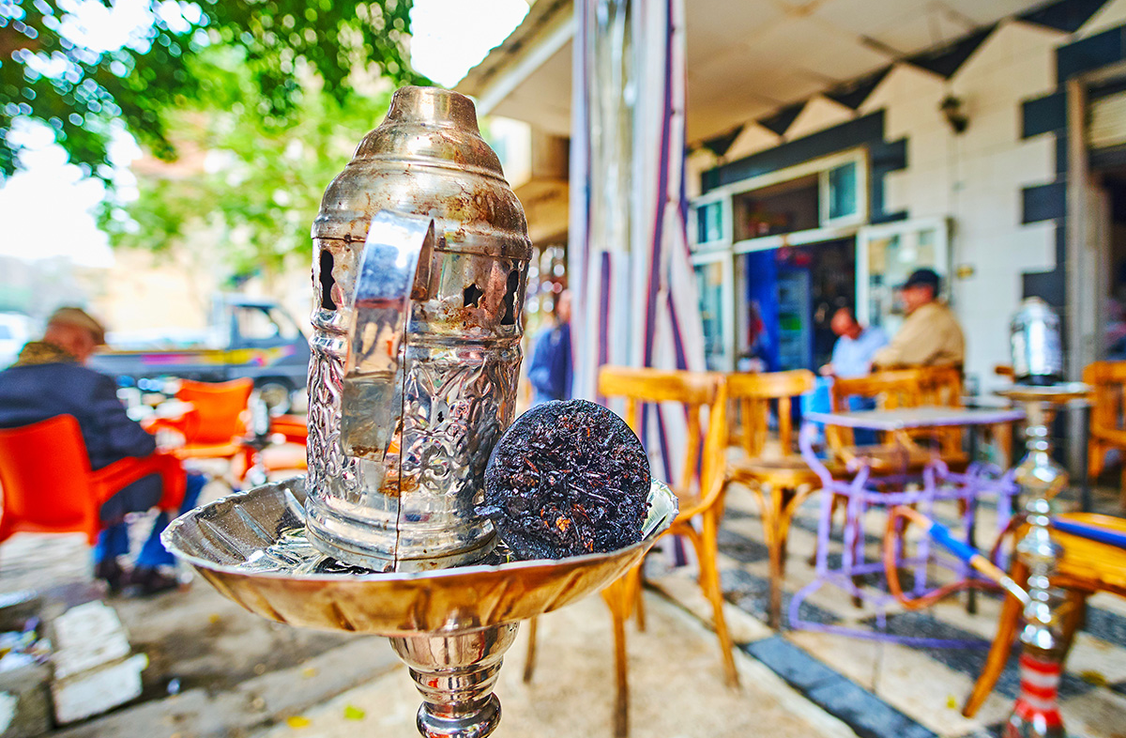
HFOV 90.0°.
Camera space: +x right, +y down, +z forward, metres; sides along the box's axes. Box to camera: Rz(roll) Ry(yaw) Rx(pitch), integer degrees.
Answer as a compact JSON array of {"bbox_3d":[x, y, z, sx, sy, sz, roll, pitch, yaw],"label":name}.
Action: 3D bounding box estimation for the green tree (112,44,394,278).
[{"bbox_3d":[-6.100,-2.600,11.000,5.200,6.600,5.000,0,0,-29],"label":"green tree"}]

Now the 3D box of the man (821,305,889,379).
[{"bbox_3d":[1.820,0.220,3.470,0.540,1.220,0.780,0,0,41],"label":"man"}]

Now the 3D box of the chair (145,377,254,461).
[{"bbox_3d":[-1.890,0.460,3.020,0.550,0.800,0.560,0,0,-25],"label":"chair"}]

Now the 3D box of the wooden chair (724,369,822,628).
[{"bbox_3d":[0.800,0.415,2.070,0.430,0.820,0.470,0,0,-13],"label":"wooden chair"}]

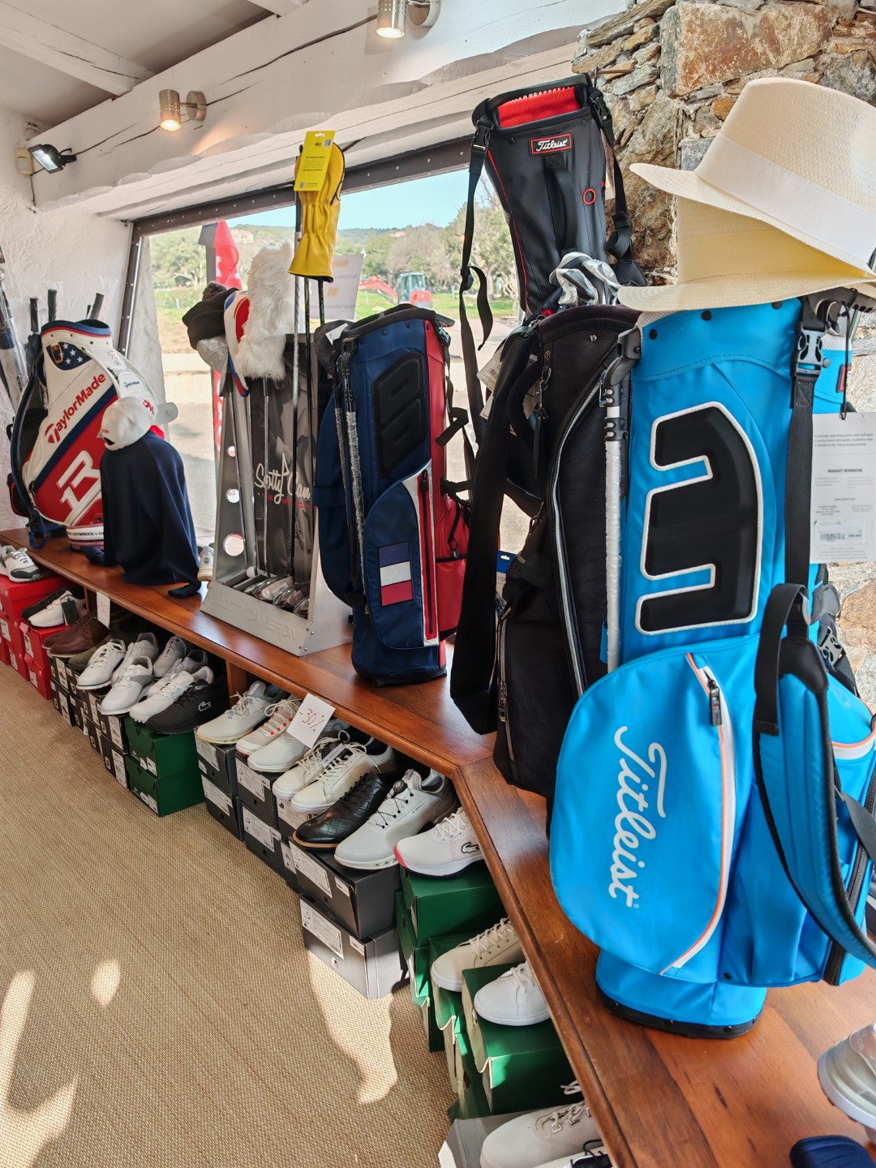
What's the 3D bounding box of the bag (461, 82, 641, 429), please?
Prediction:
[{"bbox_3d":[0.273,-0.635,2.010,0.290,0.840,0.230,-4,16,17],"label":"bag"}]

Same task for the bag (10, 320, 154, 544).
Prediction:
[{"bbox_3d":[-1.431,-0.617,3.714,0.460,0.890,0.370,7,18,27],"label":"bag"}]

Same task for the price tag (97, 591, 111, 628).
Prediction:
[{"bbox_3d":[-1.196,0.092,3.259,0.004,0.106,0.122,-6,15,-41],"label":"price tag"}]

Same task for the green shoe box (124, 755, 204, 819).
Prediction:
[{"bbox_3d":[-0.748,0.563,2.797,0.330,0.121,0.205,-16,21,-38],"label":"green shoe box"}]

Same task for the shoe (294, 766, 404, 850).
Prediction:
[{"bbox_3d":[-0.183,0.482,2.021,0.300,0.115,0.110,-15,20,-40],"label":"shoe"}]

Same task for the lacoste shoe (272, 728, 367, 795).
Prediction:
[{"bbox_3d":[-0.277,0.415,2.278,0.295,0.110,0.109,-16,21,-38],"label":"lacoste shoe"}]

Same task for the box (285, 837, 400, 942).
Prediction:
[{"bbox_3d":[-0.103,0.609,2.014,0.330,0.135,0.230,-14,19,-37],"label":"box"}]

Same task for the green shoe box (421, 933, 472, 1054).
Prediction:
[{"bbox_3d":[0.159,0.713,1.617,0.310,0.106,0.199,-5,16,-11],"label":"green shoe box"}]

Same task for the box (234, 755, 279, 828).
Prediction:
[{"bbox_3d":[-0.354,0.505,2.492,0.330,0.126,0.196,-14,20,-38],"label":"box"}]

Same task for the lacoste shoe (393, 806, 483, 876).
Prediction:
[{"bbox_3d":[0.060,0.502,1.869,0.285,0.130,0.110,-6,16,-14],"label":"lacoste shoe"}]

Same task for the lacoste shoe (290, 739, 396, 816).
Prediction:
[{"bbox_3d":[-0.231,0.455,2.225,0.295,0.115,0.105,-13,20,-37],"label":"lacoste shoe"}]

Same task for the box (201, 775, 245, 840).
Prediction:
[{"bbox_3d":[-0.451,0.559,2.556,0.345,0.130,0.223,-13,20,-34],"label":"box"}]

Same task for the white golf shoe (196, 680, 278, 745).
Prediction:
[{"bbox_3d":[-0.527,0.338,2.566,0.300,0.115,0.109,-16,21,-38],"label":"white golf shoe"}]

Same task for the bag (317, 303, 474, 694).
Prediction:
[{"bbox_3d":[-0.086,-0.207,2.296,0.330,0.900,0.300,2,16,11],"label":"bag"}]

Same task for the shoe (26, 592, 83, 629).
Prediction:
[{"bbox_3d":[-1.500,0.082,3.645,0.105,0.105,0.290,13,21,42],"label":"shoe"}]

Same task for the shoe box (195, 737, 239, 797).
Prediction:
[{"bbox_3d":[-0.498,0.450,2.621,0.340,0.135,0.218,-16,21,-38],"label":"shoe box"}]

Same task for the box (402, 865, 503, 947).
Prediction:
[{"bbox_3d":[0.093,0.566,1.754,0.310,0.106,0.199,-5,16,-12],"label":"box"}]

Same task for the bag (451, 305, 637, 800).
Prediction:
[{"bbox_3d":[0.203,-0.050,1.623,0.310,0.860,0.280,3,17,15],"label":"bag"}]

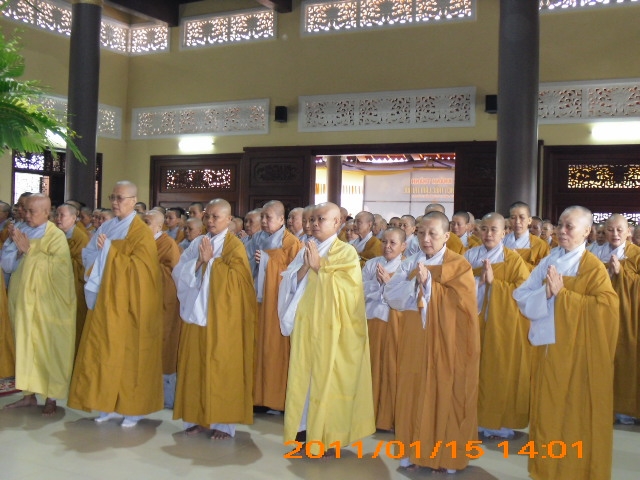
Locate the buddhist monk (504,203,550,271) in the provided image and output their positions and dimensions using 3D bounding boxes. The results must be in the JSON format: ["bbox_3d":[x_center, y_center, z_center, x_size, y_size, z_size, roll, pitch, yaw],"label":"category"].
[{"bbox_3d":[1.649,0.539,6.350,0.510,1.680,0.410,2,1,27],"label":"buddhist monk"}]

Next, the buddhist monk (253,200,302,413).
[{"bbox_3d":[-0.364,0.504,6.100,0.510,1.630,0.420,2,1,30],"label":"buddhist monk"}]

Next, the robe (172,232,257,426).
[{"bbox_3d":[-0.710,0.595,5.350,0.530,1.300,0.440,2,1,30],"label":"robe"}]

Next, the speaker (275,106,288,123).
[{"bbox_3d":[-0.716,-2.333,14.781,0.210,0.295,0.190,2,1,28],"label":"speaker"}]

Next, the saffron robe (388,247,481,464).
[{"bbox_3d":[0.662,0.693,4.720,0.530,1.300,0.430,2,1,30],"label":"saffron robe"}]

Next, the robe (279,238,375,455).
[{"bbox_3d":[0.041,0.647,4.970,0.560,1.330,0.460,2,1,30],"label":"robe"}]

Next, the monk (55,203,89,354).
[{"bbox_3d":[-2.214,0.461,7.000,0.500,1.585,0.410,2,1,30],"label":"monk"}]

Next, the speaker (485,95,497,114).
[{"bbox_3d":[2.785,-2.201,12.912,0.210,0.295,0.190,2,1,28],"label":"speaker"}]

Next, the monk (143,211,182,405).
[{"bbox_3d":[-1.322,0.517,6.350,0.500,1.540,0.410,2,1,30],"label":"monk"}]

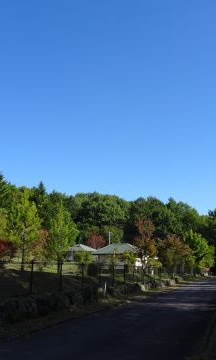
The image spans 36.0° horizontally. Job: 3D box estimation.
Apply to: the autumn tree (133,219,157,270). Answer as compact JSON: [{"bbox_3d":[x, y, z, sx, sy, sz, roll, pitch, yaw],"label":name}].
[{"bbox_3d":[3.948,7.085,36.000,2.596,5.739,2.596,0,-14,0],"label":"autumn tree"}]

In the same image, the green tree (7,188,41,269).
[{"bbox_3d":[-5.586,3.272,22.000,2.248,5.387,2.248,0,-14,0],"label":"green tree"}]

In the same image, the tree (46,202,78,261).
[{"bbox_3d":[-3.623,4.539,26.500,2.548,5.431,2.548,0,-14,0],"label":"tree"}]

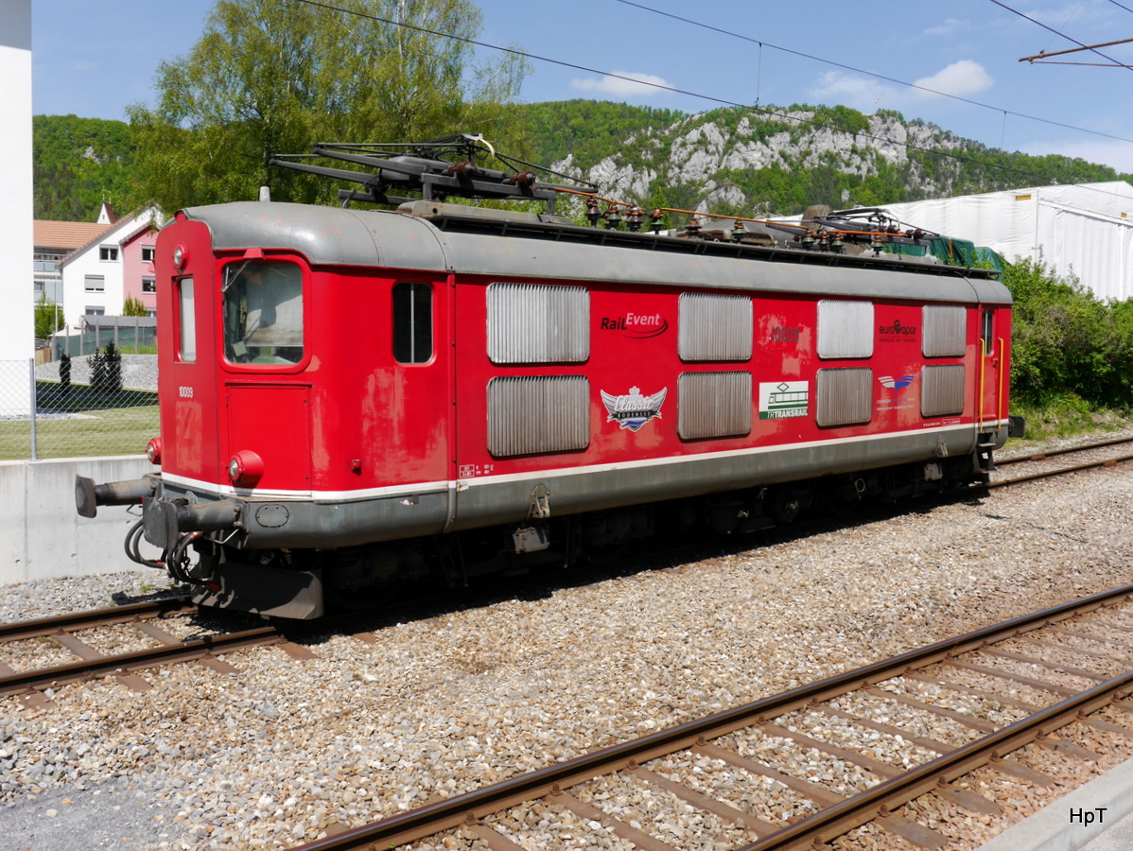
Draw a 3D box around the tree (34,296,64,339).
[{"bbox_3d":[-39.773,-8.113,80.000,3.000,3.900,3.000,-3,6,-34],"label":"tree"}]

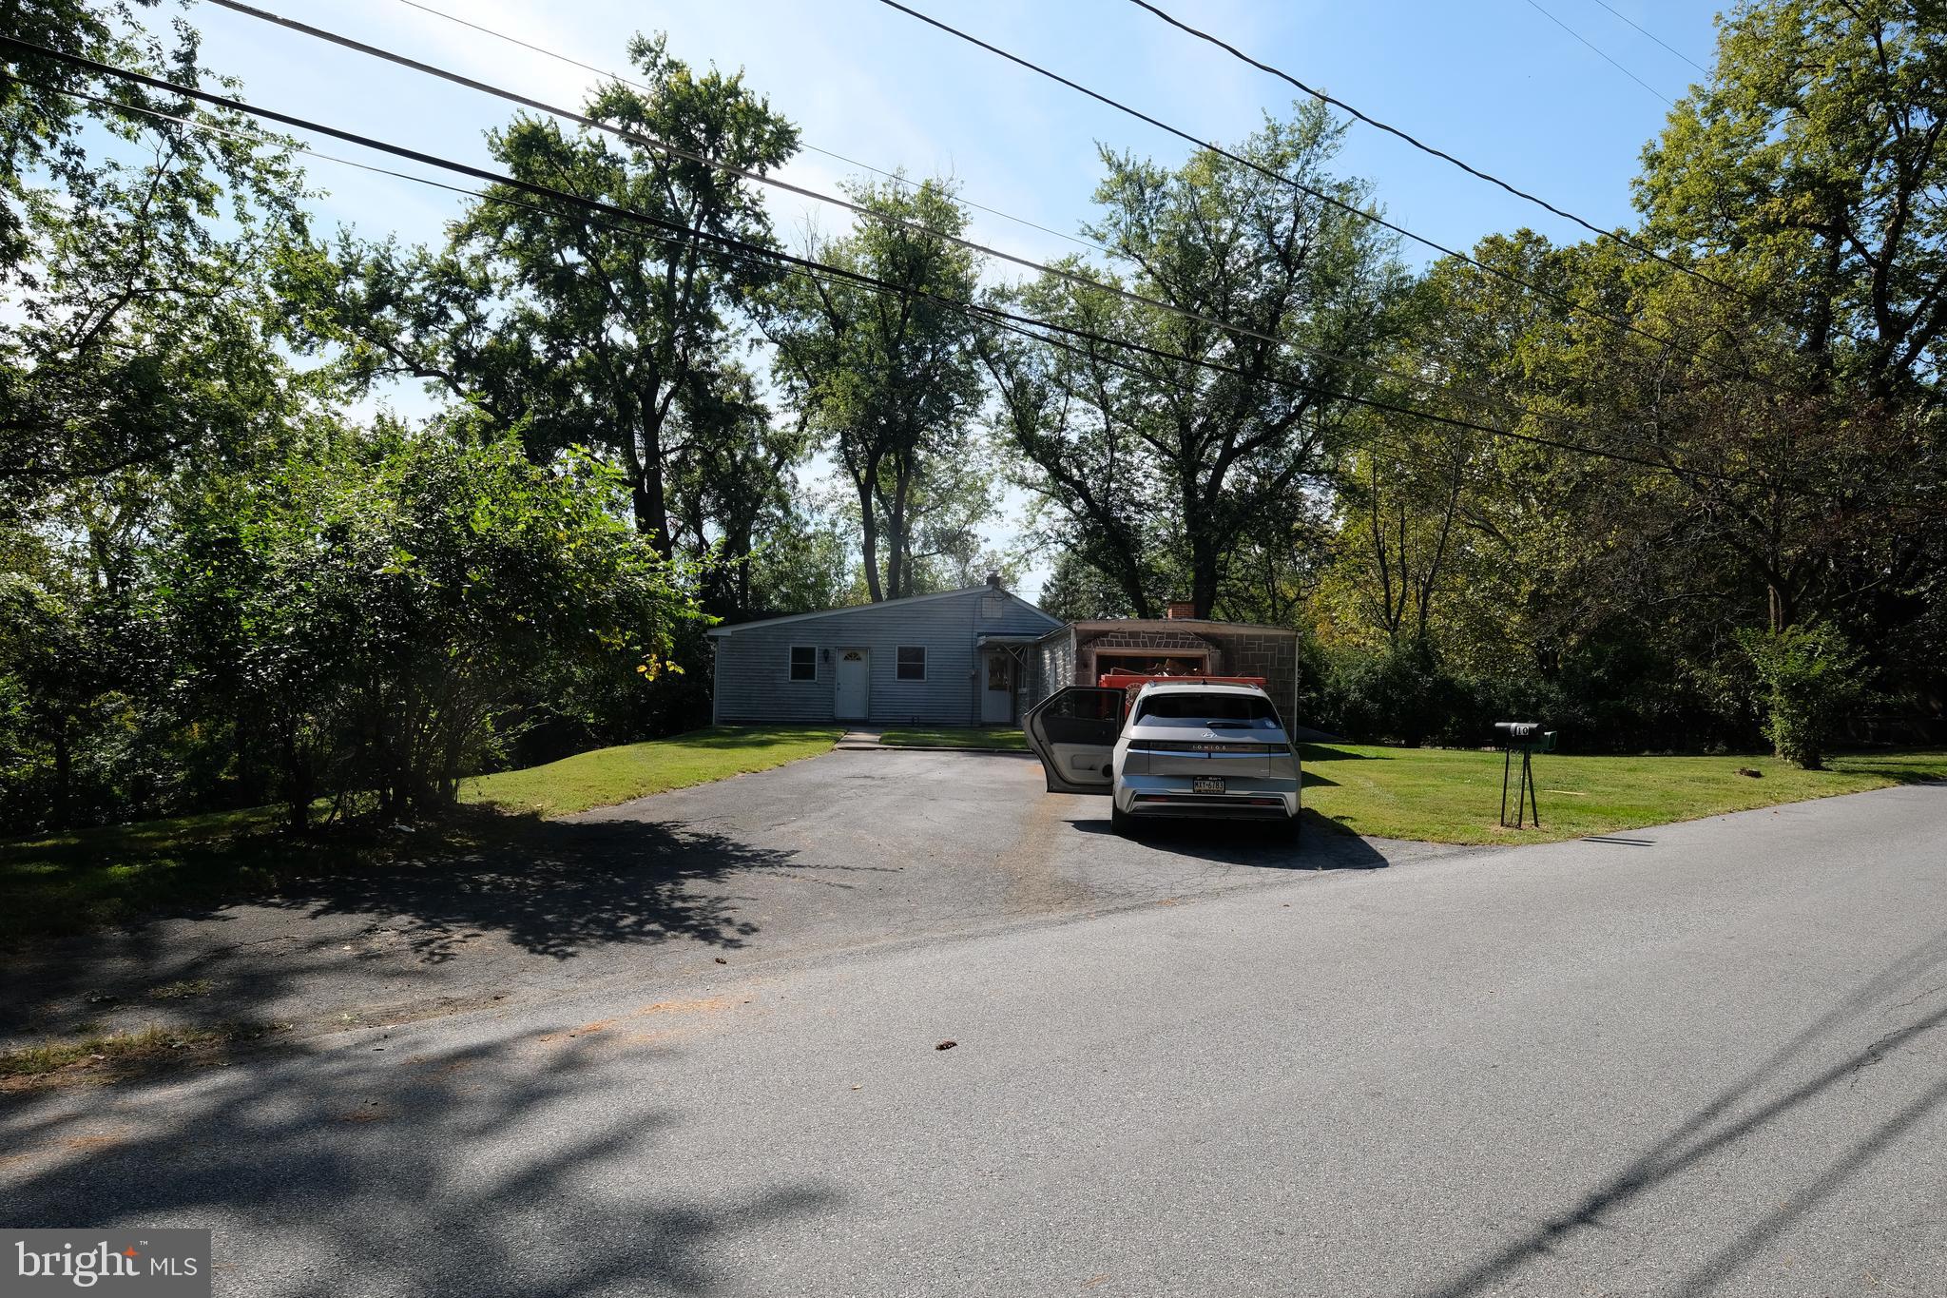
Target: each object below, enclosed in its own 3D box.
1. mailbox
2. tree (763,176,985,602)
[{"bbox_3d":[6.130,1.400,13.850,0.560,1.170,0.310,0,-1,44],"label":"mailbox"},{"bbox_3d":[-4.000,-8.300,50.000,8.900,21.200,8.500,1,-1,0],"label":"tree"}]

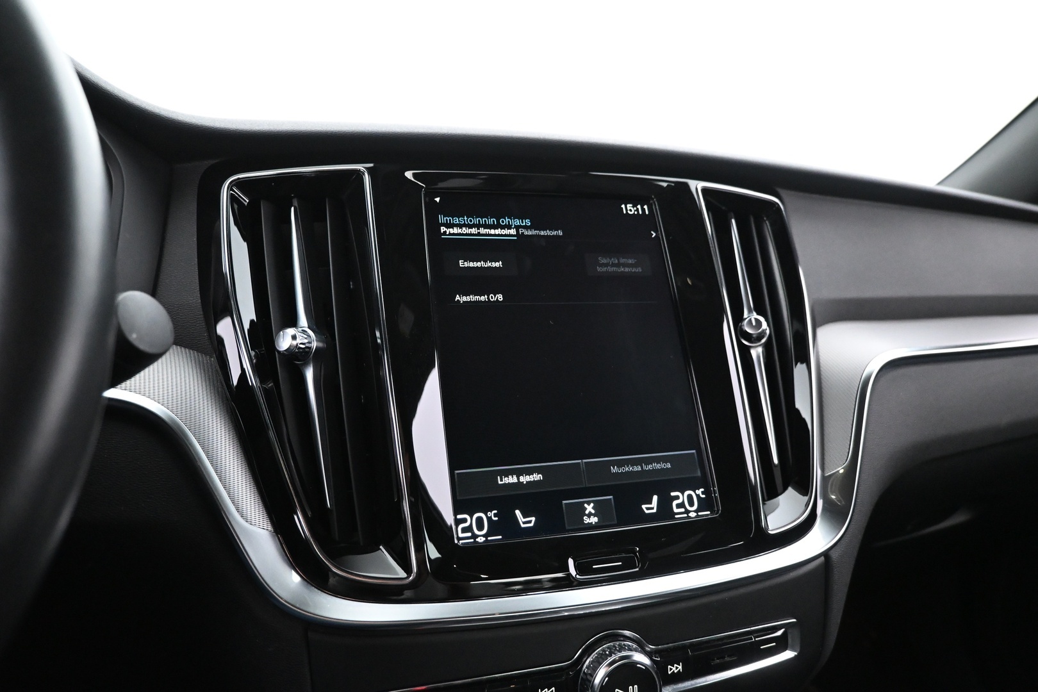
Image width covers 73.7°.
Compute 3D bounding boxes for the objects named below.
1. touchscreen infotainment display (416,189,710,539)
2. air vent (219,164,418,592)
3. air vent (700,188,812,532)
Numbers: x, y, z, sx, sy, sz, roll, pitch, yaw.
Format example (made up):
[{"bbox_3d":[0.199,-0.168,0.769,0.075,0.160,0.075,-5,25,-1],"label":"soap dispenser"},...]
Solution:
[{"bbox_3d":[0.025,0.003,0.360,0.137,0.183,0.015,-2,-19,-16],"label":"touchscreen infotainment display"},{"bbox_3d":[-0.100,0.012,0.343,0.081,0.211,0.040,-10,-17,-2],"label":"air vent"},{"bbox_3d":[0.139,0.005,0.412,0.081,0.211,0.040,7,-22,-30],"label":"air vent"}]

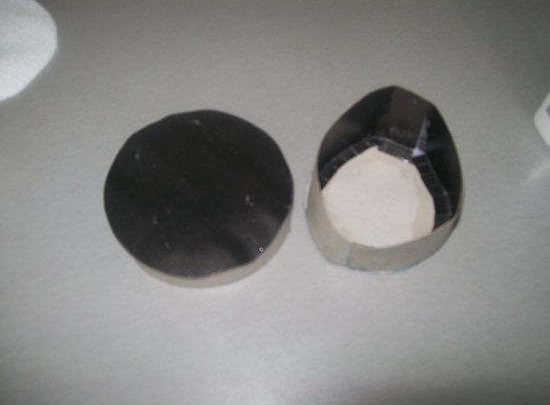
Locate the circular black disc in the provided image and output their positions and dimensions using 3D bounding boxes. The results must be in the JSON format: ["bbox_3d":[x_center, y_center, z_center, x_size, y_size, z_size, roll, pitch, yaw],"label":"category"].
[{"bbox_3d":[-0.043,-0.004,0.330,0.105,0.021,0.105,0,63,-2],"label":"circular black disc"}]

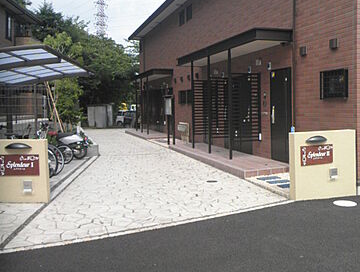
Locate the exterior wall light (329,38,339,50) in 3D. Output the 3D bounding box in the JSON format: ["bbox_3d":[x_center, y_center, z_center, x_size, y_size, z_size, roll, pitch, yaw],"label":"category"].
[{"bbox_3d":[2.822,-1.676,6.603,0.080,0.190,0.180,-3,5,-18],"label":"exterior wall light"}]

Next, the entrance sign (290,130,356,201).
[{"bbox_3d":[2.419,0.477,6.079,1.220,1.100,0.160,-3,5,-18],"label":"entrance sign"}]

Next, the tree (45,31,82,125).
[{"bbox_3d":[-4.460,-1.900,13.800,1.500,4.110,1.450,-3,5,-18],"label":"tree"}]

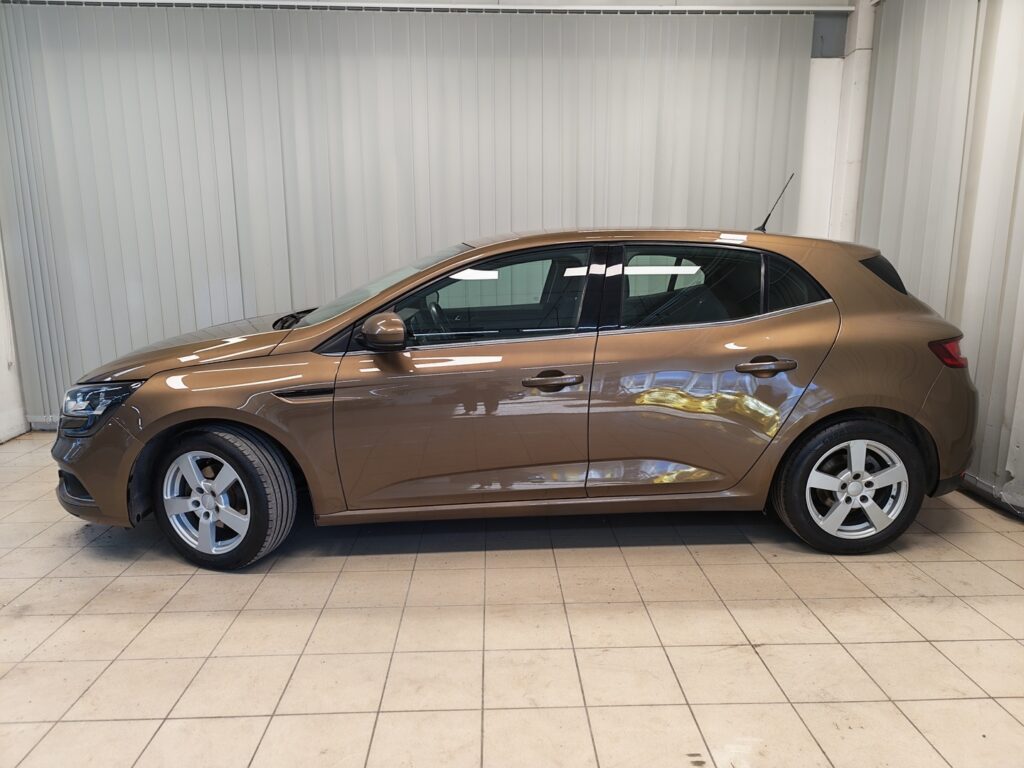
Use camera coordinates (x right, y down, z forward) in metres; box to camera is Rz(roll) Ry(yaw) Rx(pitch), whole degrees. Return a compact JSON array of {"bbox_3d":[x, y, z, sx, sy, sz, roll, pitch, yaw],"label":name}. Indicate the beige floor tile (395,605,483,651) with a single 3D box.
[{"bbox_3d":[-0.247,0.861,2.386,0.297,0.010,0.297,-1,11,-2],"label":"beige floor tile"}]

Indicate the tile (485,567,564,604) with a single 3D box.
[{"bbox_3d":[0.043,0.802,2.689,0.297,0.010,0.297,-1,11,-2],"label":"tile"}]

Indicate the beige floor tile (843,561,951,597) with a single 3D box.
[{"bbox_3d":[1.543,0.791,2.743,0.298,0.012,0.298,-1,11,-2],"label":"beige floor tile"}]

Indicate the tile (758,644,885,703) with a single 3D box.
[{"bbox_3d":[0.962,0.907,2.136,0.298,0.012,0.298,-1,11,-2],"label":"tile"}]

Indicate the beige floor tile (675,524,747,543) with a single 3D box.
[{"bbox_3d":[0.927,0.695,3.218,0.298,0.010,0.298,-1,11,-2],"label":"beige floor tile"}]

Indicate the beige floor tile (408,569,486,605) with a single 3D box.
[{"bbox_3d":[-0.257,0.812,2.698,0.298,0.010,0.298,-1,10,-1],"label":"beige floor tile"}]

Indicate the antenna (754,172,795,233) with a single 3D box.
[{"bbox_3d":[1.356,-0.936,3.517,0.191,0.297,0.035,-1,10,-2],"label":"antenna"}]

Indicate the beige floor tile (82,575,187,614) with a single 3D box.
[{"bbox_3d":[-1.456,0.823,2.656,0.298,0.012,0.298,-1,11,-2],"label":"beige floor tile"}]

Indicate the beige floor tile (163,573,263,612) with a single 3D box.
[{"bbox_3d":[-1.160,0.823,2.675,0.298,0.010,0.298,-1,10,-1],"label":"beige floor tile"}]

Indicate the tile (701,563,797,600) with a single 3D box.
[{"bbox_3d":[0.943,0.797,2.726,0.298,0.012,0.298,-1,11,-2],"label":"tile"}]

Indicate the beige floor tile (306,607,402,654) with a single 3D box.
[{"bbox_3d":[-0.547,0.869,2.388,0.298,0.012,0.298,-1,11,-2],"label":"beige floor tile"}]

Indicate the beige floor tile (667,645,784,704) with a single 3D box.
[{"bbox_3d":[0.662,0.910,2.130,0.298,0.010,0.298,-1,11,-2],"label":"beige floor tile"}]

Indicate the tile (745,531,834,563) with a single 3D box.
[{"bbox_3d":[1.239,0.739,3.033,0.298,0.010,0.298,-1,10,-1],"label":"tile"}]

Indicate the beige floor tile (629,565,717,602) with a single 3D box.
[{"bbox_3d":[0.643,0.800,2.717,0.298,0.012,0.298,-1,11,-2],"label":"beige floor tile"}]

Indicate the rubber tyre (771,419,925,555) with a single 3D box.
[{"bbox_3d":[1.450,0.419,2.981,0.632,0.626,0.210,-1,11,-2],"label":"rubber tyre"}]

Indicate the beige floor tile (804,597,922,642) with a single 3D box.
[{"bbox_3d":[1.256,0.849,2.442,0.298,0.010,0.298,-1,10,-1],"label":"beige floor tile"}]

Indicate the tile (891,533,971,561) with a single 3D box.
[{"bbox_3d":[1.833,0.728,3.030,0.298,0.010,0.298,-1,11,-2],"label":"tile"}]

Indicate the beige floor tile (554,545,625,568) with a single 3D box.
[{"bbox_3d":[0.335,0.749,3.003,0.298,0.012,0.298,-1,11,-2],"label":"beige floor tile"}]

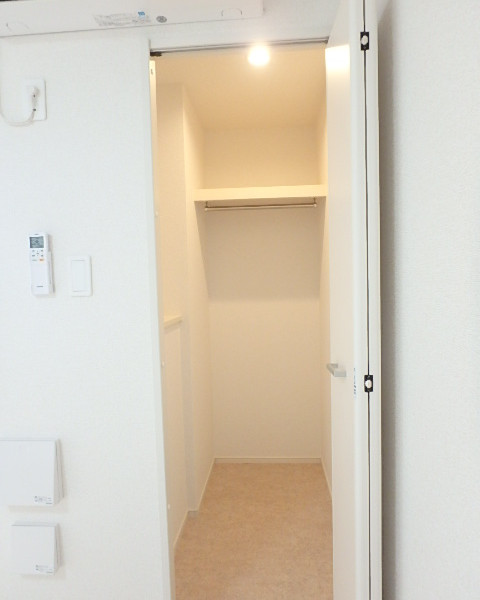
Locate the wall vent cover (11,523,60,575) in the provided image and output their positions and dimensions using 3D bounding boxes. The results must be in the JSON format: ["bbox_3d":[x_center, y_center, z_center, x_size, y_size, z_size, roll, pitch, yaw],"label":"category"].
[{"bbox_3d":[-0.630,0.761,1.190,0.140,0.140,0.034,-1,4,4],"label":"wall vent cover"}]

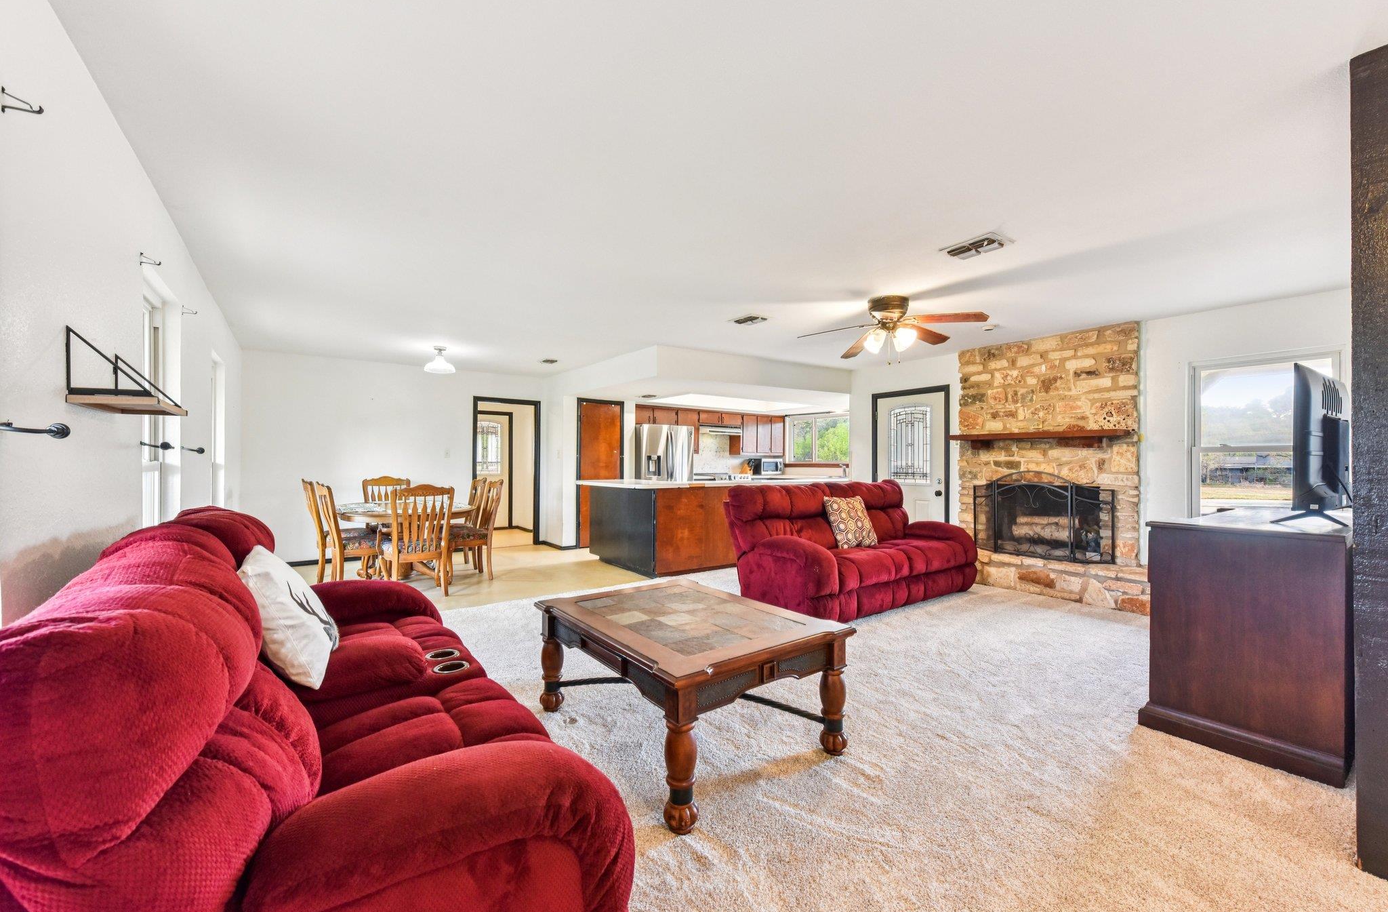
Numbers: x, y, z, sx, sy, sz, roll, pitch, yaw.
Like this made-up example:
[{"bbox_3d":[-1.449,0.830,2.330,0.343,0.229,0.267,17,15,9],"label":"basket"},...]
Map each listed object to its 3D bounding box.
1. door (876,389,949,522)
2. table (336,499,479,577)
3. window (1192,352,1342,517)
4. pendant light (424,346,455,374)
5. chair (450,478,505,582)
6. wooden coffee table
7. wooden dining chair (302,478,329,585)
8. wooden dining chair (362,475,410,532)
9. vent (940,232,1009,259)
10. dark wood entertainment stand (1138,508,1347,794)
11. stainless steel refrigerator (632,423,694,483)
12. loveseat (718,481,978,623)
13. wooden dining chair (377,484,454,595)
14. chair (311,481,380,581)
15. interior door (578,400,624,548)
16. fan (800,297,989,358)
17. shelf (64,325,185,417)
[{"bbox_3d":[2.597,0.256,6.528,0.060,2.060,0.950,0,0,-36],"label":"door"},{"bbox_3d":[-2.946,0.894,5.543,1.210,0.760,1.660,0,0,-36],"label":"table"},{"bbox_3d":[4.400,-0.060,4.200,0.100,1.380,0.820,0,0,-35],"label":"window"},{"bbox_3d":[-2.711,-1.035,5.762,0.305,0.260,0.305,0,0,-36],"label":"pendant light"},{"bbox_3d":[-2.333,0.760,5.619,0.580,1.030,0.500,0,0,-36],"label":"chair"},{"bbox_3d":[-0.037,1.005,2.525,0.930,0.520,1.170,0,0,-36],"label":"wooden coffee table"},{"bbox_3d":[-3.656,0.758,5.535,0.580,1.030,0.500,0,-1,-41],"label":"wooden dining chair"},{"bbox_3d":[-3.490,0.760,6.150,0.490,1.010,0.540,0,0,-36],"label":"wooden dining chair"},{"bbox_3d":[1.610,-1.185,3.070,0.220,0.040,0.320,0,0,-36],"label":"vent"},{"bbox_3d":[2.795,0.790,2.665,1.300,0.945,0.600,0,0,-36],"label":"dark wood entertainment stand"},{"bbox_3d":[-0.663,0.417,8.614,0.925,1.760,0.870,0,0,-36],"label":"stainless steel refrigerator"},{"bbox_3d":[1.489,0.759,4.885,2.200,1.030,1.060,0,0,-36],"label":"loveseat"},{"bbox_3d":[-2.509,0.755,4.909,0.580,1.030,0.640,0,0,-36],"label":"wooden dining chair"},{"bbox_3d":[-3.340,0.760,5.270,0.560,1.010,0.480,0,0,-39],"label":"chair"},{"bbox_3d":[-1.310,0.245,7.620,0.680,2.040,0.080,0,0,-36],"label":"interior door"},{"bbox_3d":[1.465,-0.955,4.060,1.300,0.440,1.300,0,0,-36],"label":"fan"},{"bbox_3d":[-1.825,-0.258,1.765,0.185,0.214,0.535,0,0,-36],"label":"shelf"}]

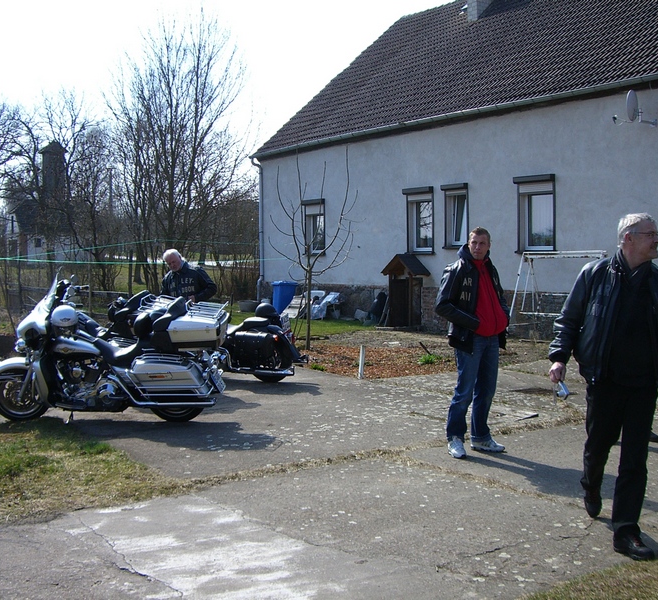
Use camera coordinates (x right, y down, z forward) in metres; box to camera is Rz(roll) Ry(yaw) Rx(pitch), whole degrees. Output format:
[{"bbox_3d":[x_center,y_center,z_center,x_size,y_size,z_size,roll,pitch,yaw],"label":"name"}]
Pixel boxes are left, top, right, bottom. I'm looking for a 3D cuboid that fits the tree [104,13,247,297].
[{"bbox_3d":[-5.411,-5.098,31.807,5.000,9.700,5.000,0,3,0],"label":"tree"}]

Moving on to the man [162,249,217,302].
[{"bbox_3d":[-1.668,0.234,10.520,0.620,1.710,0.450,1,3,18],"label":"man"}]

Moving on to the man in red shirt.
[{"bbox_3d":[1.163,0.323,7.141,0.530,1.830,0.420,-1,3,-25],"label":"man in red shirt"}]

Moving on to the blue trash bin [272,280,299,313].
[{"bbox_3d":[-1.216,-0.002,24.023,0.580,1.000,0.500,-2,3,-35],"label":"blue trash bin"}]

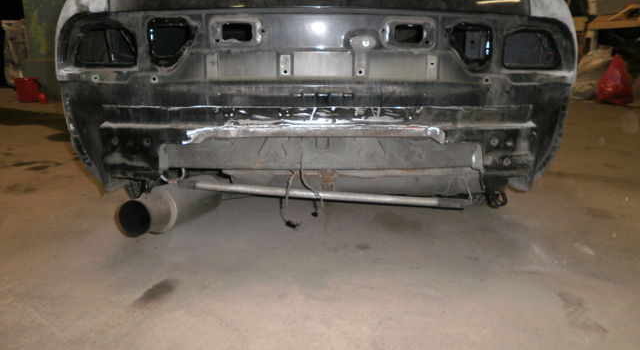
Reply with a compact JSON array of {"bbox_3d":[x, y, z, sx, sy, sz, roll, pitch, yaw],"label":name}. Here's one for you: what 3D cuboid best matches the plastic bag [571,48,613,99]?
[{"bbox_3d":[3.423,-1.283,6.084,0.560,0.600,0.480,9,18,28],"label":"plastic bag"}]

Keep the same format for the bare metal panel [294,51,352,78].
[{"bbox_3d":[0.011,-0.329,1.435,0.173,0.077,0.020,0,16,-1],"label":"bare metal panel"}]

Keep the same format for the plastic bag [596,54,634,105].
[{"bbox_3d":[3.418,-1.111,5.561,0.400,0.560,0.380,10,19,30],"label":"plastic bag"}]

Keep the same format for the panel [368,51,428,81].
[{"bbox_3d":[0.236,-0.326,1.439,0.181,0.086,0.020,0,16,-1],"label":"panel"}]

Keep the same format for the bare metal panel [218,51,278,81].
[{"bbox_3d":[-0.218,-0.325,1.434,0.179,0.085,0.020,0,16,-1],"label":"bare metal panel"}]

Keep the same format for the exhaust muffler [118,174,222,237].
[{"bbox_3d":[-0.540,0.106,1.776,0.164,0.164,0.580,2,6,8],"label":"exhaust muffler"}]

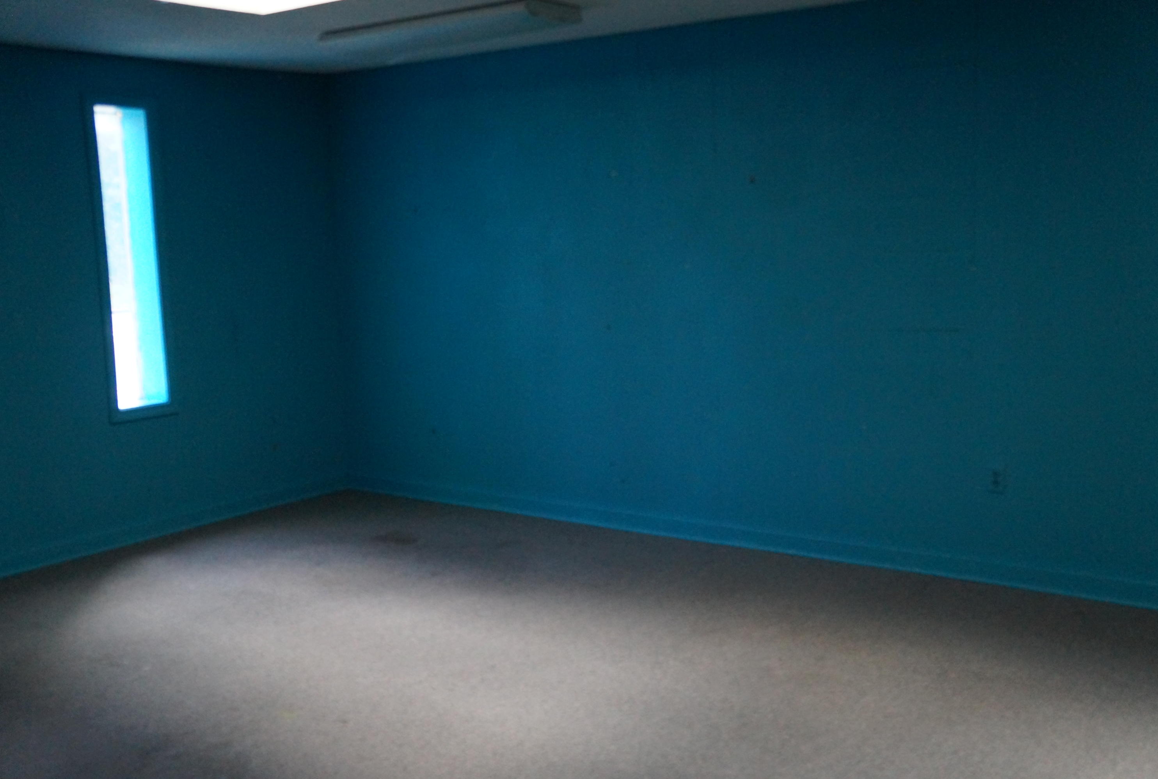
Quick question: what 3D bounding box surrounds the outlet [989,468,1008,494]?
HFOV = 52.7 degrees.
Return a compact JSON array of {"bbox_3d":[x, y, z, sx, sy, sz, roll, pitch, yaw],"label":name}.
[{"bbox_3d":[1.727,0.372,4.822,0.071,0.115,0.010,4,10,36],"label":"outlet"}]

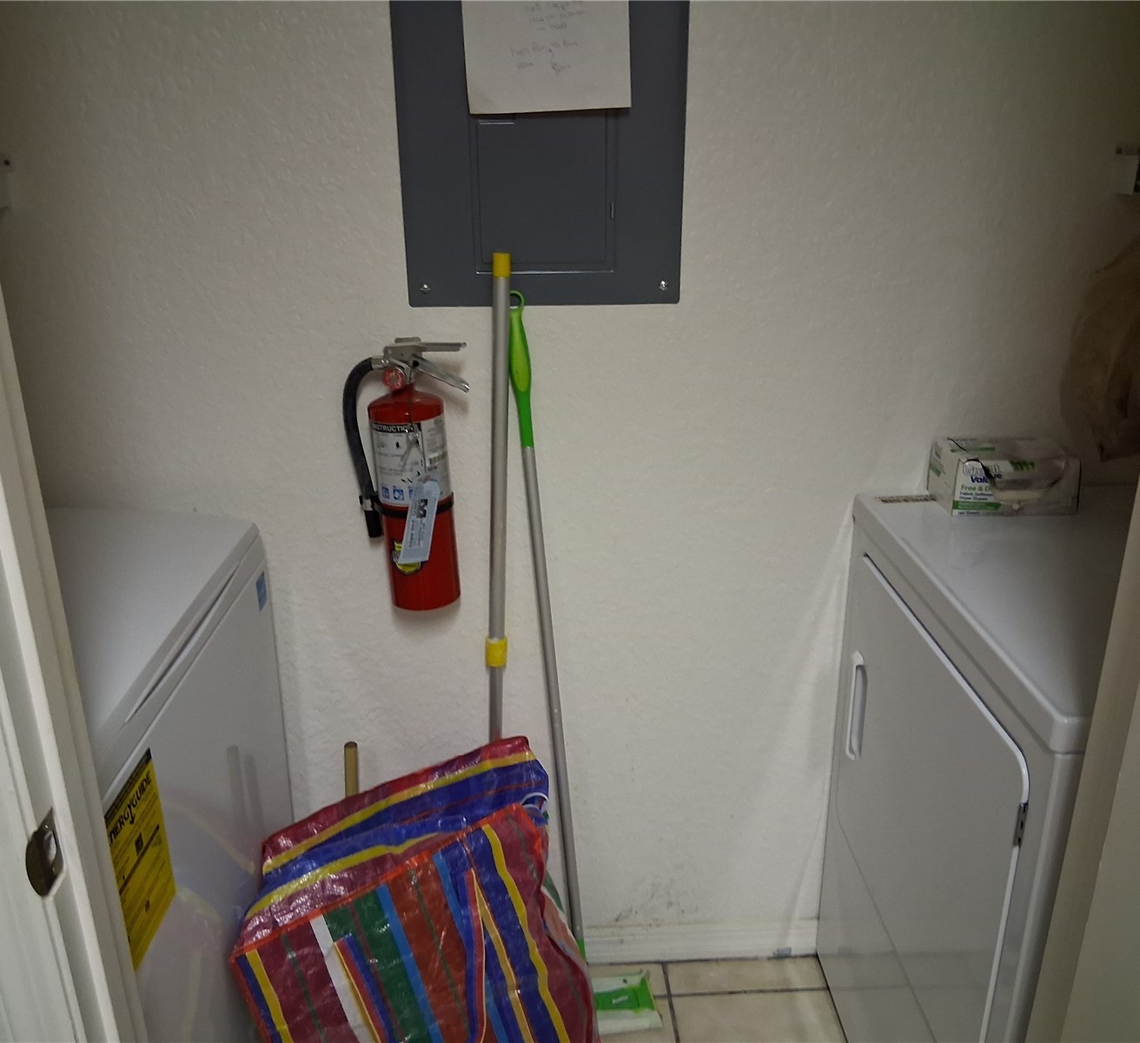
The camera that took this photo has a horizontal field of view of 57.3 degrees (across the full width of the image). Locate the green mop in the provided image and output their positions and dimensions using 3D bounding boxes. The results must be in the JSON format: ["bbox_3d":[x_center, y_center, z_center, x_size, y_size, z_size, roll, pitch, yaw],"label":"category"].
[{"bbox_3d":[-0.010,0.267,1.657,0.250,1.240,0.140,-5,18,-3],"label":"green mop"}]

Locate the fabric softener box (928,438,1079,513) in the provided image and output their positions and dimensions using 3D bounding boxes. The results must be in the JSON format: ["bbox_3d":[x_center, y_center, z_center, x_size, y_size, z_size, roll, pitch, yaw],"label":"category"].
[{"bbox_3d":[0.656,-0.066,1.580,0.178,0.082,0.108,-1,21,0],"label":"fabric softener box"}]

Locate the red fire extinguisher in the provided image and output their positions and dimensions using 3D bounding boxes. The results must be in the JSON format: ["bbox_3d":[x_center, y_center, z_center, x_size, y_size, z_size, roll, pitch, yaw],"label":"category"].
[{"bbox_3d":[-0.230,-0.072,1.511,0.180,0.390,0.118,1,21,9],"label":"red fire extinguisher"}]

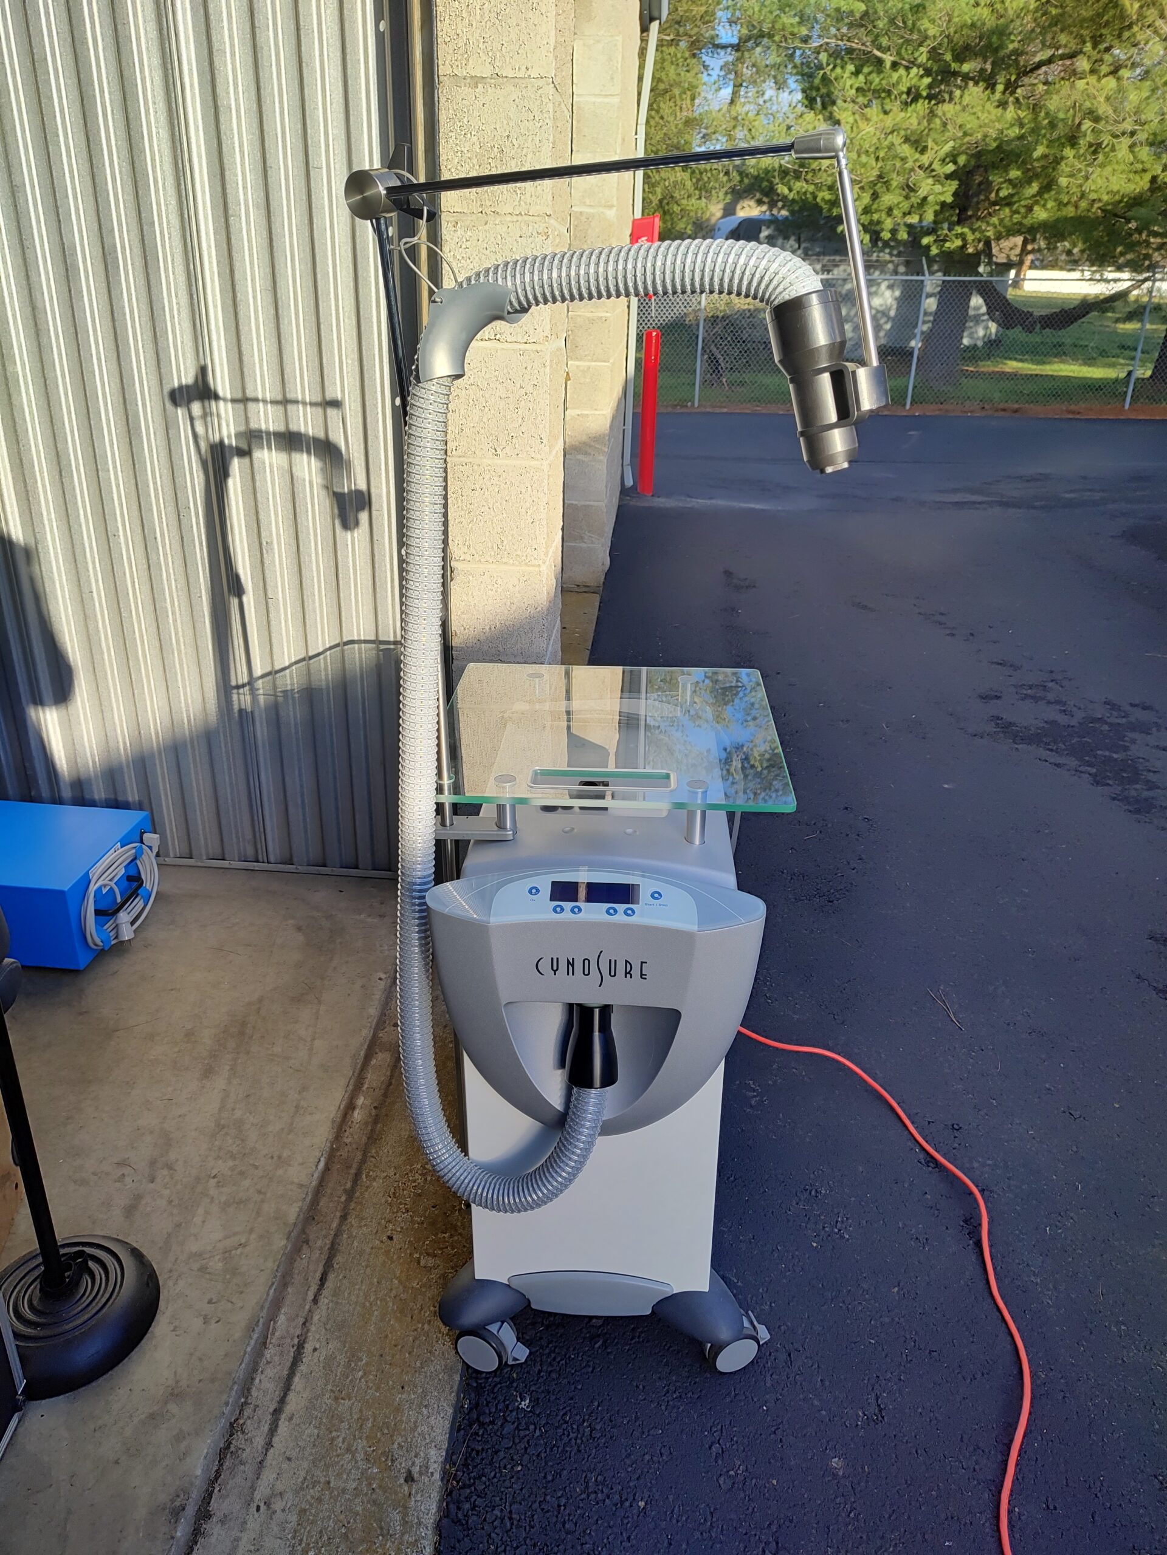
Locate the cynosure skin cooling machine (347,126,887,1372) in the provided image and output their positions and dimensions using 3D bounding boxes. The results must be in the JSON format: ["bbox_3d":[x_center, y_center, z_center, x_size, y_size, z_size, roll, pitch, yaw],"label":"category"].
[{"bbox_3d":[0.017,0.038,1.206,0.455,1.320,0.615,2,23,3],"label":"cynosure skin cooling machine"}]

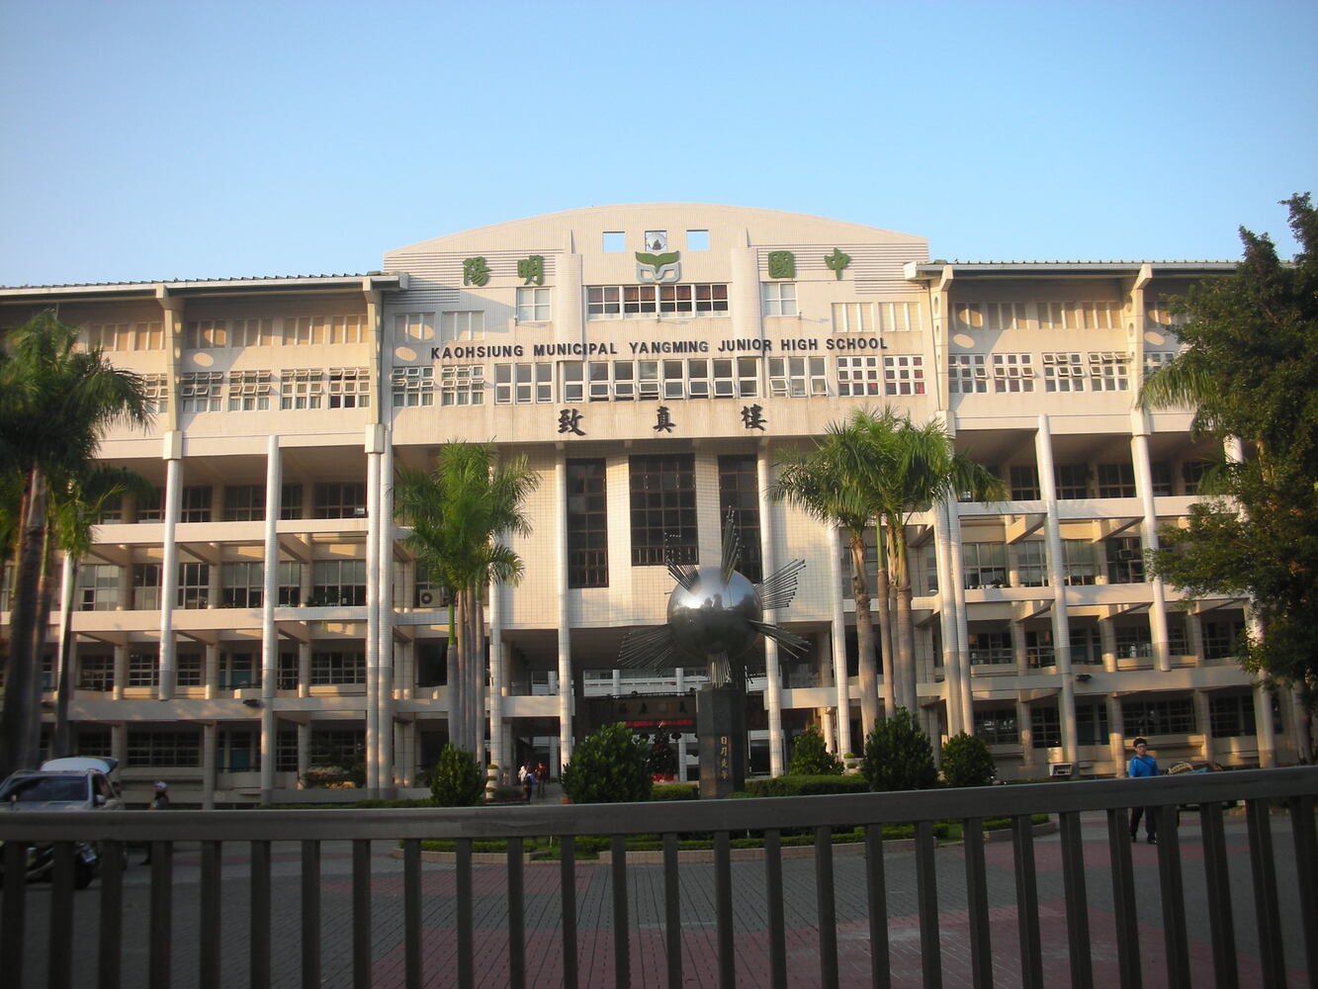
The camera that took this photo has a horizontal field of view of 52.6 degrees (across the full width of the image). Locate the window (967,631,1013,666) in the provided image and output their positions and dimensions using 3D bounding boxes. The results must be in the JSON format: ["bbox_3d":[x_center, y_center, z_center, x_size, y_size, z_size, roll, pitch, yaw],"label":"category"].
[{"bbox_3d":[16.279,7.523,65.331,2.293,1.783,0.150,-1,-11,-2],"label":"window"}]

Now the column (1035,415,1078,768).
[{"bbox_3d":[17.079,4.226,57.268,0.620,15.700,0.800,-1,-12,-2],"label":"column"}]

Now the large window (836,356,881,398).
[{"bbox_3d":[8.812,-5.202,58.789,1.840,1.840,0.200,-1,-12,-2],"label":"large window"}]

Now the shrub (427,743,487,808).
[{"bbox_3d":[-6.369,8.948,41.940,1.835,2.247,1.835,-1,-11,-2],"label":"shrub"}]

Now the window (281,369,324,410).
[{"bbox_3d":[-15.598,-4.559,58.265,1.845,1.820,0.150,-1,-11,-2],"label":"window"}]

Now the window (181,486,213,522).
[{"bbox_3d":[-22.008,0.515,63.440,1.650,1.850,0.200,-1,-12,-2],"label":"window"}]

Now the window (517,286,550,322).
[{"bbox_3d":[-5.761,-8.719,61.234,1.533,1.614,0.200,-1,-11,-2],"label":"window"}]

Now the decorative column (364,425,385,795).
[{"bbox_3d":[-11.934,4.794,56.019,0.720,16.023,0.750,-1,-11,-2],"label":"decorative column"}]

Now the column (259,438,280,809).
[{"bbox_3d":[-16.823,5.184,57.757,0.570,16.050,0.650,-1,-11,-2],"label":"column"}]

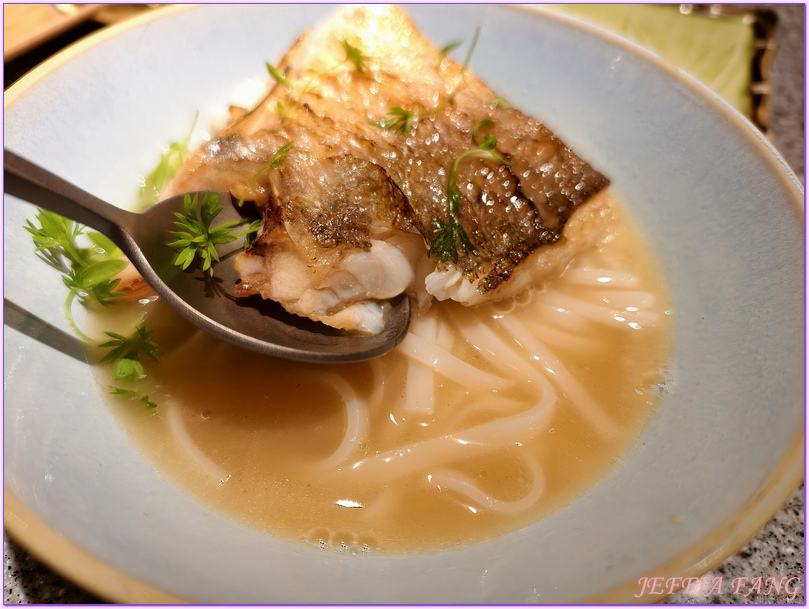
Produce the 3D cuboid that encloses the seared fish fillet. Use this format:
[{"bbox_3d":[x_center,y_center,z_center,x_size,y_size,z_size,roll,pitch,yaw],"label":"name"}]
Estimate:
[{"bbox_3d":[-0.009,-0.036,0.168,0.103,0.034,0.101,43,65,15],"label":"seared fish fillet"}]

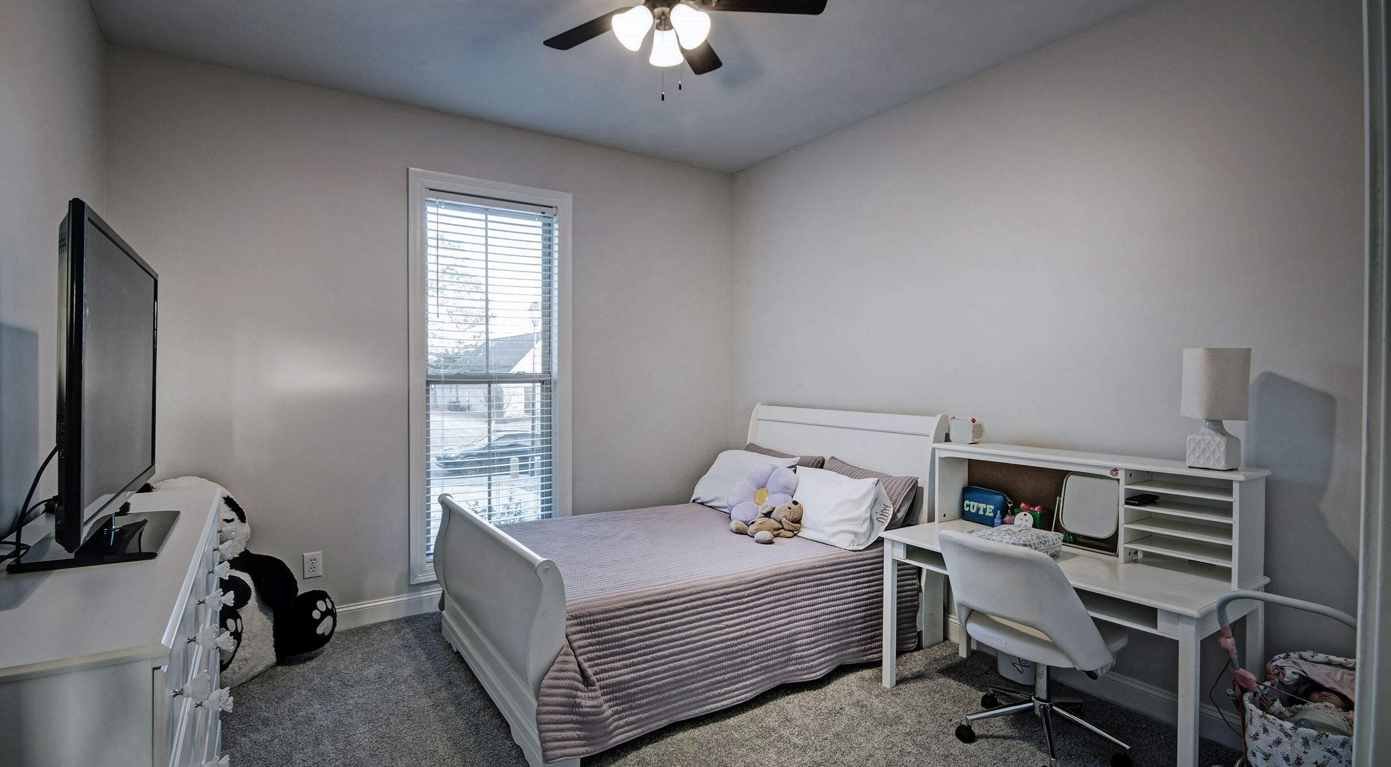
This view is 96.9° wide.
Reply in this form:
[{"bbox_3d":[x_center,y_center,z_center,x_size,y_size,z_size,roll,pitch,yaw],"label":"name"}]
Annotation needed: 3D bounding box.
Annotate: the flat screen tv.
[{"bbox_3d":[-1.566,0.025,1.637,0.250,0.780,1.090,-1,1,-35],"label":"flat screen tv"}]

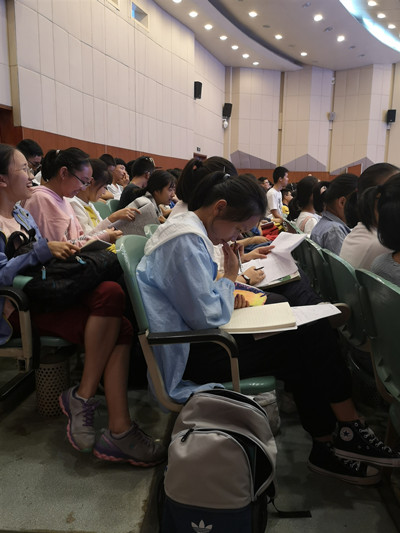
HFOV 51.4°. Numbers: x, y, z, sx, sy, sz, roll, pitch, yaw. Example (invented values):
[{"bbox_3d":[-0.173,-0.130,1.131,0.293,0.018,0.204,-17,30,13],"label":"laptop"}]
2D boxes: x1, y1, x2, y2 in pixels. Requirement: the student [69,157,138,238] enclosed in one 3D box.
[{"bbox_3d":[-0.460,0.002,2.397,0.720,1.200,0.480,3,10,13],"label":"student"}]

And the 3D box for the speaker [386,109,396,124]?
[{"bbox_3d":[9.193,-7.208,19.982,0.380,0.610,0.320,2,16,8],"label":"speaker"}]

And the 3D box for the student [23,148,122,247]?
[{"bbox_3d":[-0.531,0.057,2.021,0.720,1.220,0.500,3,10,13],"label":"student"}]

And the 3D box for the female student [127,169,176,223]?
[{"bbox_3d":[-0.319,-0.079,2.931,0.740,1.180,0.480,3,10,13],"label":"female student"}]

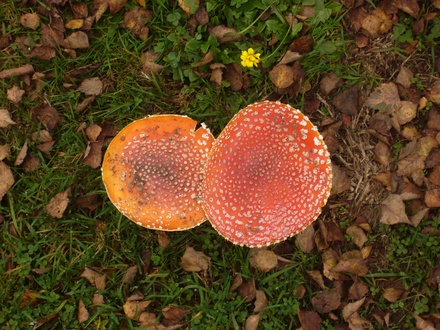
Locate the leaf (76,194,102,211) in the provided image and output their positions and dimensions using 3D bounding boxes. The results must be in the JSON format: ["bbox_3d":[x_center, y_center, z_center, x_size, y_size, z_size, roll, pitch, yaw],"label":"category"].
[{"bbox_3d":[-0.146,0.042,1.496,0.030,0.010,0.018,8,81,1],"label":"leaf"}]

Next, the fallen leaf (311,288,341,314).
[{"bbox_3d":[0.123,0.159,1.555,0.035,0.010,0.028,-29,82,-4],"label":"fallen leaf"}]

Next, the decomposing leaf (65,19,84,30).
[{"bbox_3d":[-0.166,-0.162,1.526,0.023,0.007,0.013,-8,81,-1],"label":"decomposing leaf"}]

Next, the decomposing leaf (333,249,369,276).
[{"bbox_3d":[0.154,0.116,1.574,0.041,0.014,0.029,-6,83,-1],"label":"decomposing leaf"}]

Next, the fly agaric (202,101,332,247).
[{"bbox_3d":[0.053,0.017,1.522,0.146,0.145,0.162,0,80,0],"label":"fly agaric"}]

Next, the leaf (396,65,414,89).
[{"bbox_3d":[0.222,-0.105,1.597,0.019,0.010,0.028,-14,81,-2],"label":"leaf"}]

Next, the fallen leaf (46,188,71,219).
[{"bbox_3d":[-0.181,0.043,1.495,0.021,0.010,0.037,33,83,5],"label":"fallen leaf"}]

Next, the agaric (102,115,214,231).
[{"bbox_3d":[-0.065,0.014,1.457,0.124,0.110,0.124,0,81,0],"label":"agaric"}]

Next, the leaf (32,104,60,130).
[{"bbox_3d":[-0.207,-0.057,1.589,0.032,0.011,0.031,-12,81,-2],"label":"leaf"}]

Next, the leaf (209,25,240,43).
[{"bbox_3d":[0.006,-0.150,1.525,0.038,0.010,0.018,15,82,2],"label":"leaf"}]

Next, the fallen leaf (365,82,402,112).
[{"bbox_3d":[0.194,-0.081,1.593,0.043,0.010,0.036,-17,81,-3],"label":"fallen leaf"}]

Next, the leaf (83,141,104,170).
[{"bbox_3d":[-0.142,-0.012,1.504,0.022,0.012,0.032,7,81,1],"label":"leaf"}]

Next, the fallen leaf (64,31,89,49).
[{"bbox_3d":[-0.173,-0.151,1.608,0.029,0.010,0.022,-11,83,-1],"label":"fallen leaf"}]

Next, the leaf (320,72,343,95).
[{"bbox_3d":[0.133,-0.097,1.595,0.024,0.010,0.026,18,81,3],"label":"leaf"}]

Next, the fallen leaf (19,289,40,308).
[{"bbox_3d":[-0.224,0.157,1.571,0.025,0.010,0.024,11,83,1],"label":"fallen leaf"}]

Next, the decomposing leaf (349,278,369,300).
[{"bbox_3d":[0.163,0.148,1.572,0.022,0.010,0.025,6,83,1],"label":"decomposing leaf"}]

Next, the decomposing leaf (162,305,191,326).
[{"bbox_3d":[-0.048,0.167,1.477,0.031,0.012,0.022,0,81,0],"label":"decomposing leaf"}]

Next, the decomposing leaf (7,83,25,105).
[{"bbox_3d":[-0.244,-0.084,1.593,0.021,0.009,0.025,0,81,0],"label":"decomposing leaf"}]

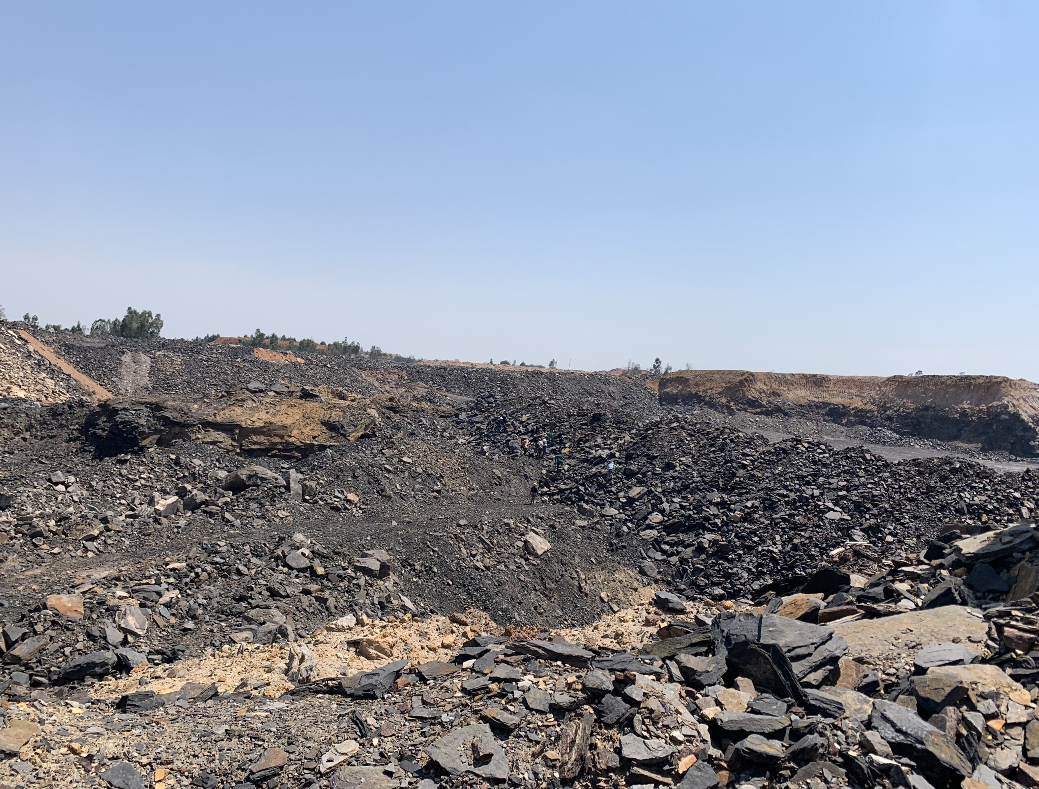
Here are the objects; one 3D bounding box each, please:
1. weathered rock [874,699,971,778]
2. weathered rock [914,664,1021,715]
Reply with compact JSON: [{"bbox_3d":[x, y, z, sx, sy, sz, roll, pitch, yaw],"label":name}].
[{"bbox_3d":[2.258,1.933,4.450,0.542,0.139,0.232,22,14,35],"label":"weathered rock"},{"bbox_3d":[3.282,2.160,5.800,0.680,0.220,0.420,0,2,15],"label":"weathered rock"}]

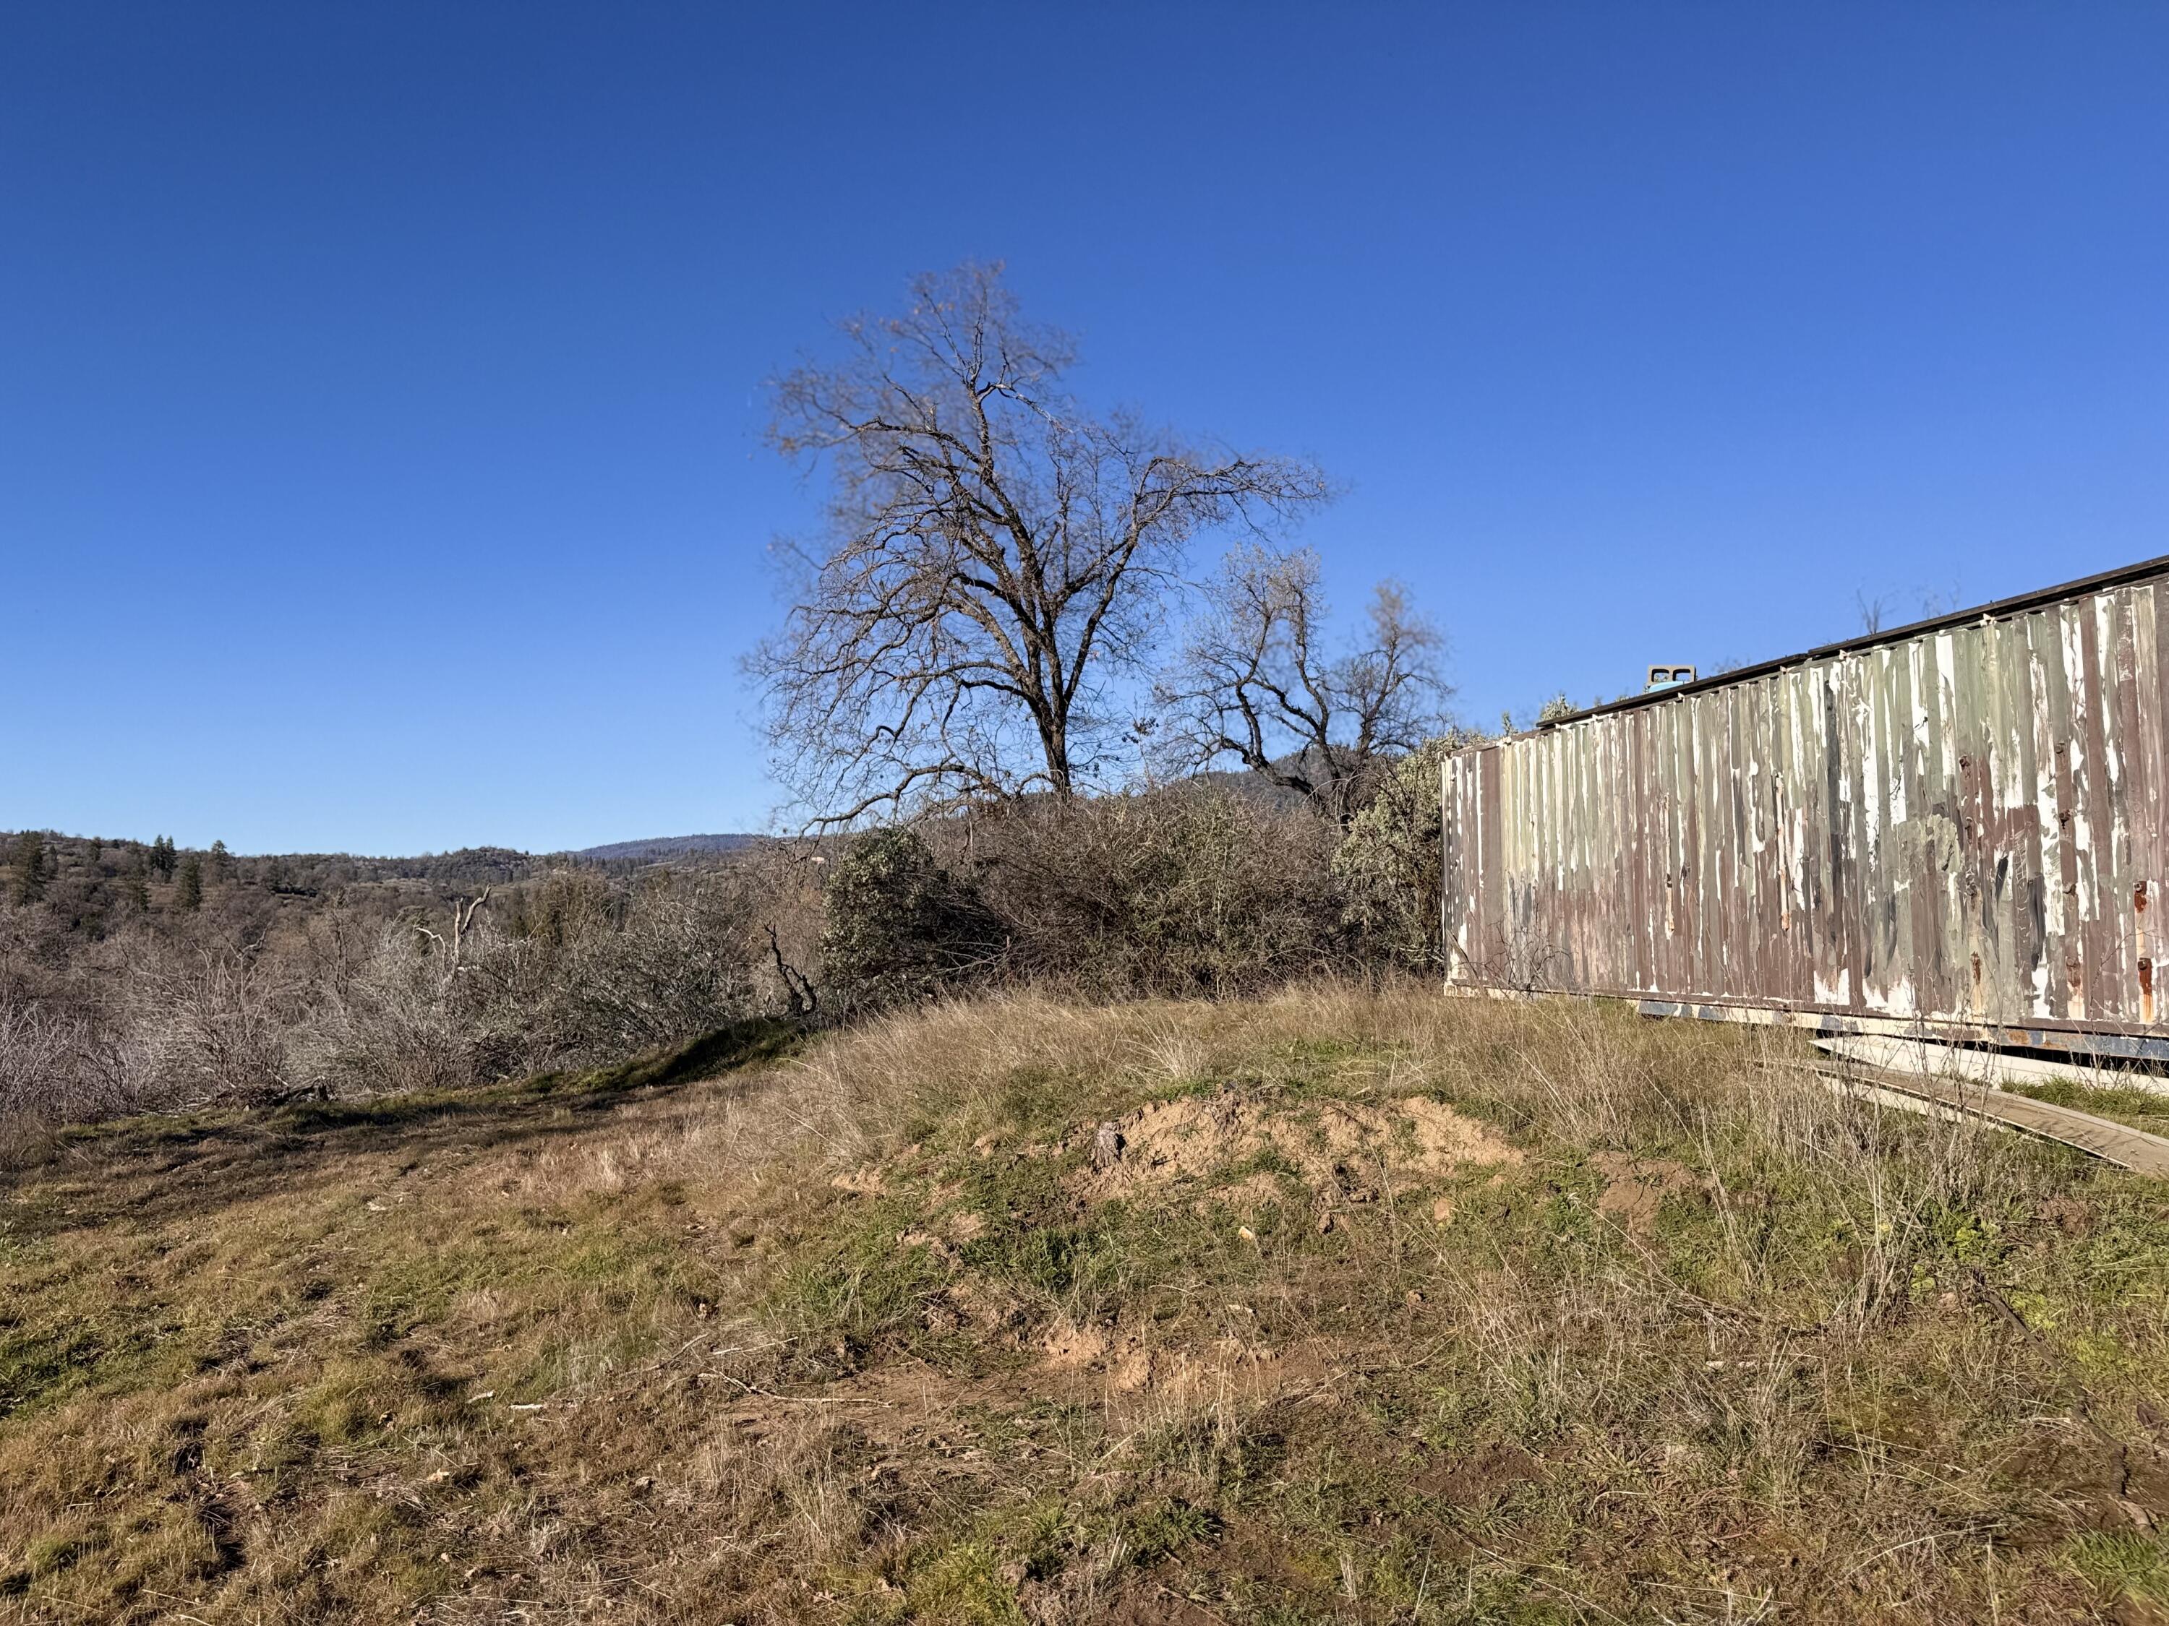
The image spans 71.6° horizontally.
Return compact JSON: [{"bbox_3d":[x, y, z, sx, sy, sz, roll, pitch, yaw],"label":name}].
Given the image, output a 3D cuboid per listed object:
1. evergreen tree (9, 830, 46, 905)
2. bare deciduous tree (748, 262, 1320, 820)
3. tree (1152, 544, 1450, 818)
[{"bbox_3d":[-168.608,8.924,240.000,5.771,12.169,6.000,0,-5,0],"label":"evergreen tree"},{"bbox_3d":[-0.776,-3.299,26.500,9.934,12.839,9.000,0,-5,0],"label":"bare deciduous tree"},{"bbox_3d":[3.475,-0.784,24.000,4.669,7.004,4.600,0,-5,0],"label":"tree"}]

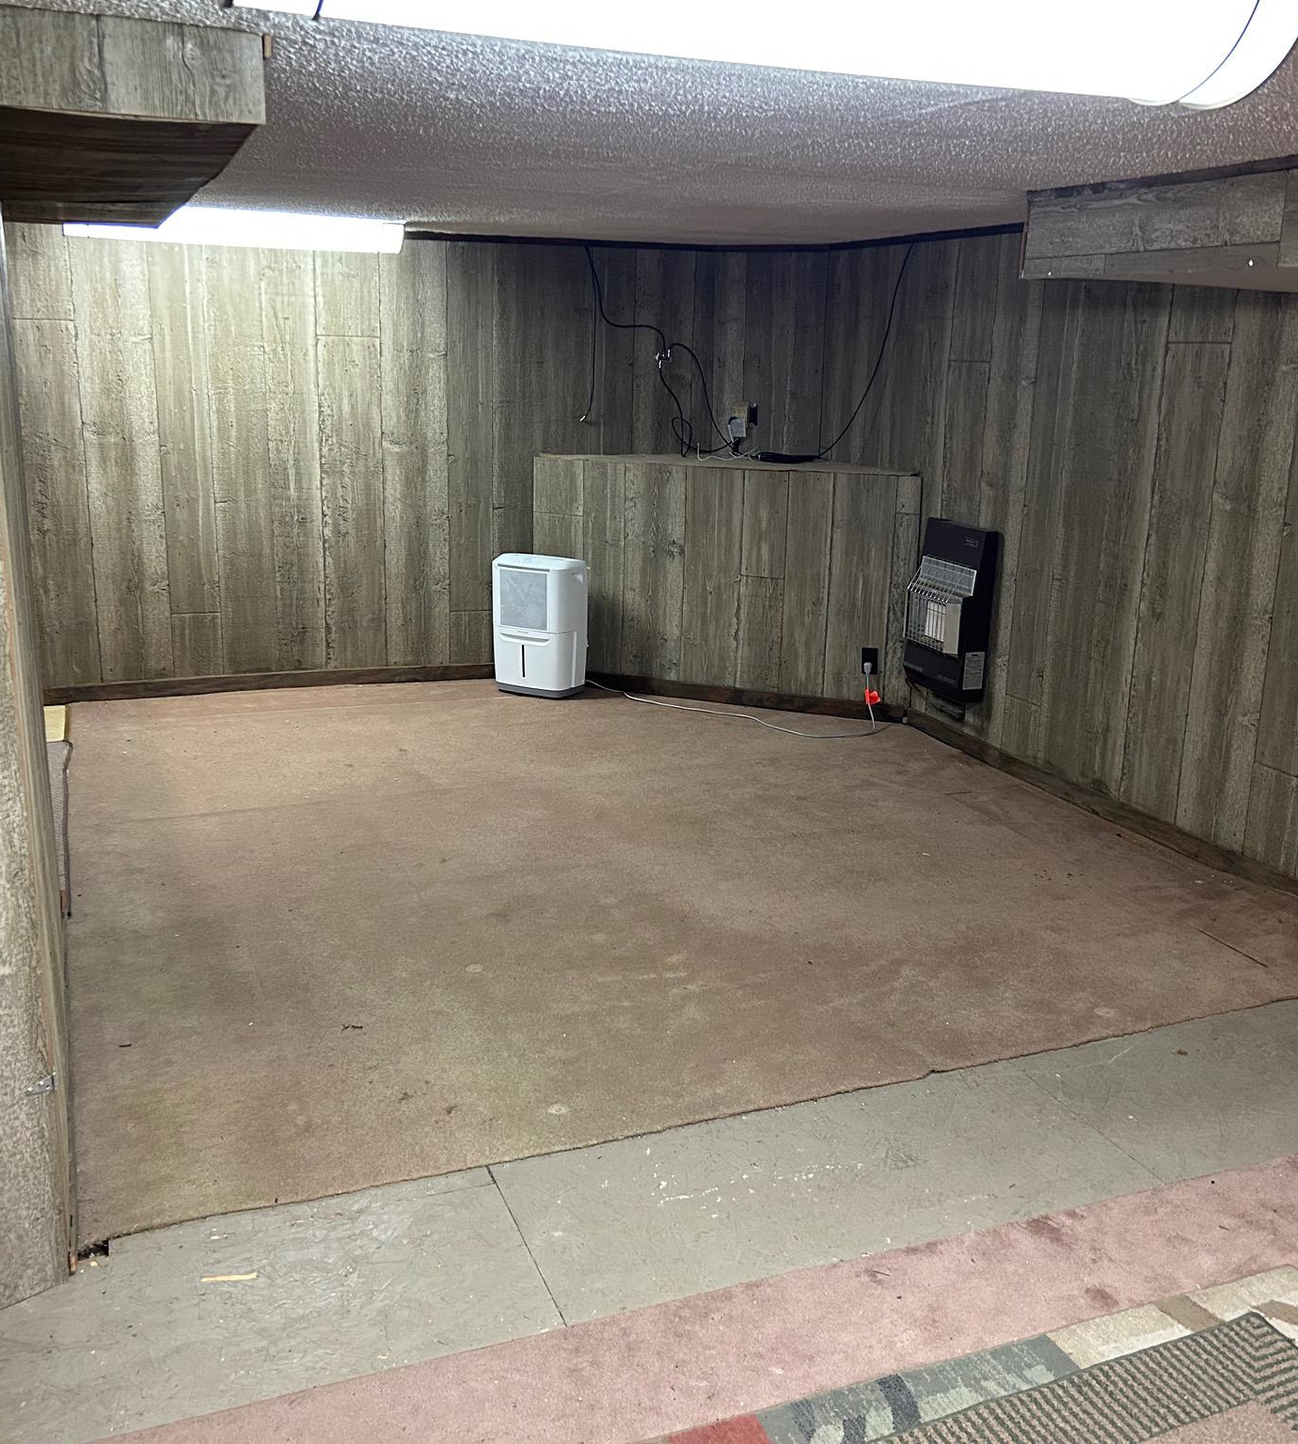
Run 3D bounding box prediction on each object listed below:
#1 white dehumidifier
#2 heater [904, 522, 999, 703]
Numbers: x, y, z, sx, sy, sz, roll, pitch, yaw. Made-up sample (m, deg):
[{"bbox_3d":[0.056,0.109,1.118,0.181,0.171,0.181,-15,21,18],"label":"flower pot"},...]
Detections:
[{"bbox_3d":[-0.492,-0.446,6.612,0.370,0.597,0.283,9,17,27],"label":"white dehumidifier"},{"bbox_3d":[1.171,-0.435,5.709,0.170,0.665,0.395,-5,16,-21],"label":"heater"}]

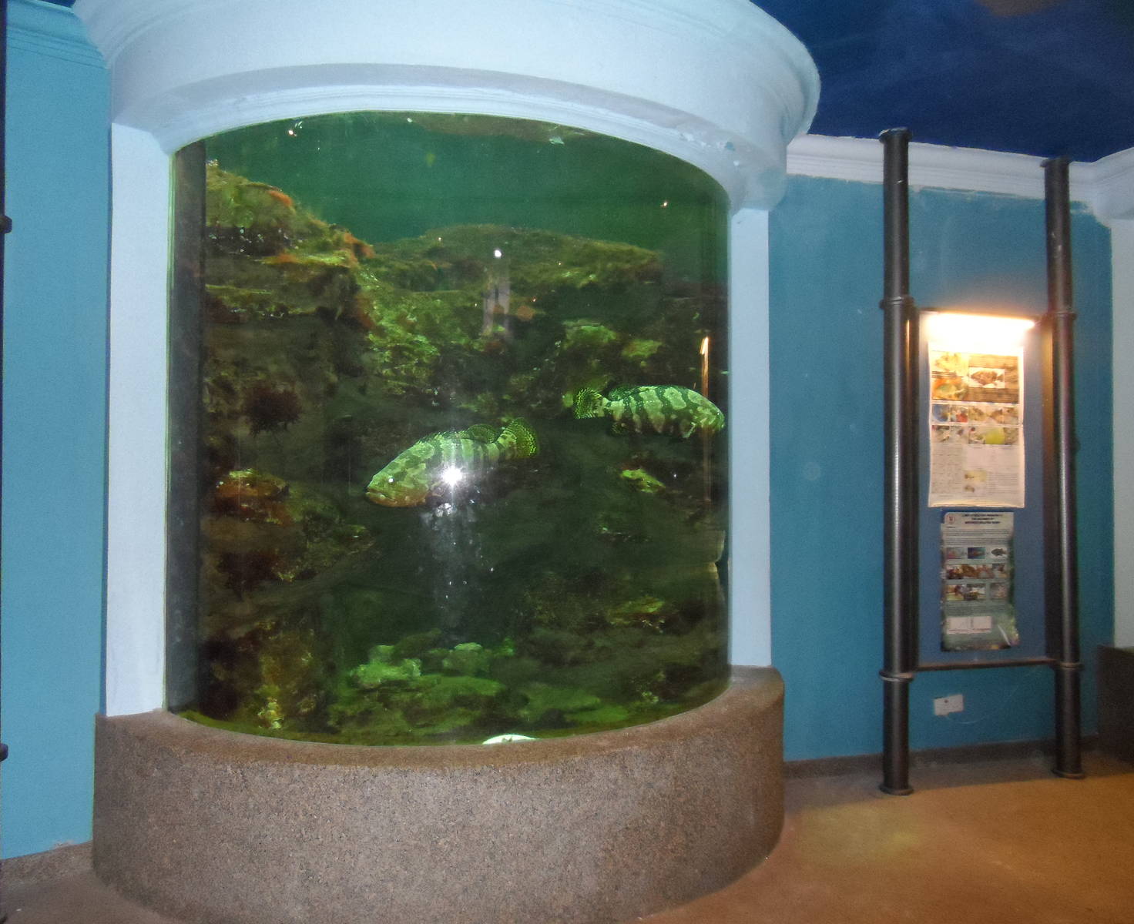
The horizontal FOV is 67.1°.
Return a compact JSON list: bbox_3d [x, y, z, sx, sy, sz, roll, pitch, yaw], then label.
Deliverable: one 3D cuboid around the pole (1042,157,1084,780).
[{"bbox_3d":[2.515,0.024,4.329,0.148,3.096,0.148,0,-1,-12],"label":"pole"}]

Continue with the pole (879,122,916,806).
[{"bbox_3d":[1.587,-0.011,4.118,0.148,3.158,0.148,0,-1,-12],"label":"pole"}]

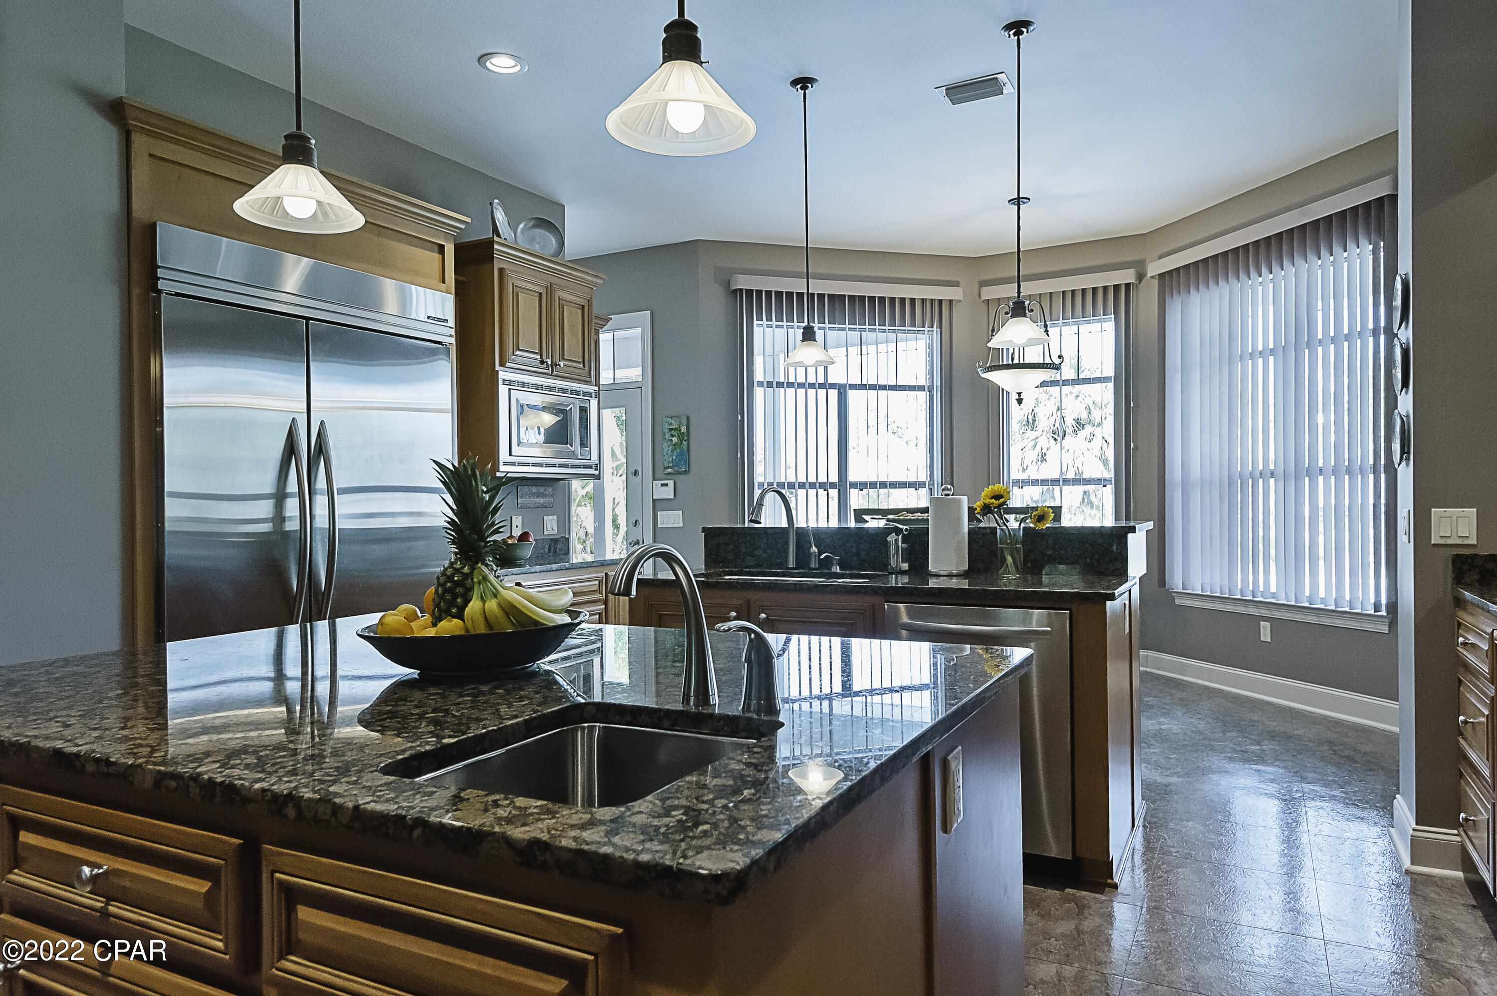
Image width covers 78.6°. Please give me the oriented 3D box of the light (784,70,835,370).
[{"bbox_3d":[0.260,-1.217,4.053,0.232,1.262,0.232,-1,0,0],"label":"light"}]

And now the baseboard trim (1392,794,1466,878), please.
[{"bbox_3d":[2.231,1.109,3.016,0.155,0.150,0.390,-1,0,29],"label":"baseboard trim"}]

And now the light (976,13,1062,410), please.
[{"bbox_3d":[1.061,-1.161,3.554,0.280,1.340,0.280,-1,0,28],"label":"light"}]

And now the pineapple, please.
[{"bbox_3d":[-0.497,0.098,1.640,0.145,0.340,0.140,-1,0,28],"label":"pineapple"}]

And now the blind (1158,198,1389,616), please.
[{"bbox_3d":[3.042,-0.459,5.417,0.090,2.135,1.630,-1,0,-16],"label":"blind"}]

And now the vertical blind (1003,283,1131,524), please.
[{"bbox_3d":[2.275,-0.458,6.674,0.993,2.090,0.090,-1,0,29],"label":"vertical blind"}]

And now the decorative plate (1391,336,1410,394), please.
[{"bbox_3d":[2.217,-0.452,3.111,0.030,0.195,0.195,-1,0,28],"label":"decorative plate"}]

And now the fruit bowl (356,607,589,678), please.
[{"bbox_3d":[-0.481,0.258,1.631,0.400,0.087,0.400,-1,0,0],"label":"fruit bowl"}]

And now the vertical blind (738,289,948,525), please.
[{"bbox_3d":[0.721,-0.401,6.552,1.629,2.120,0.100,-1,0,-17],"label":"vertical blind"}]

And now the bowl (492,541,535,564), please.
[{"bbox_3d":[-1.211,0.279,4.643,0.250,0.104,0.250,-1,0,0],"label":"bowl"}]

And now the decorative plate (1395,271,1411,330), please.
[{"bbox_3d":[2.157,-0.646,3.030,0.034,0.195,0.195,-1,0,29],"label":"decorative plate"}]

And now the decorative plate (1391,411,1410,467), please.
[{"bbox_3d":[2.159,-0.194,3.029,0.034,0.195,0.195,-1,0,29],"label":"decorative plate"}]

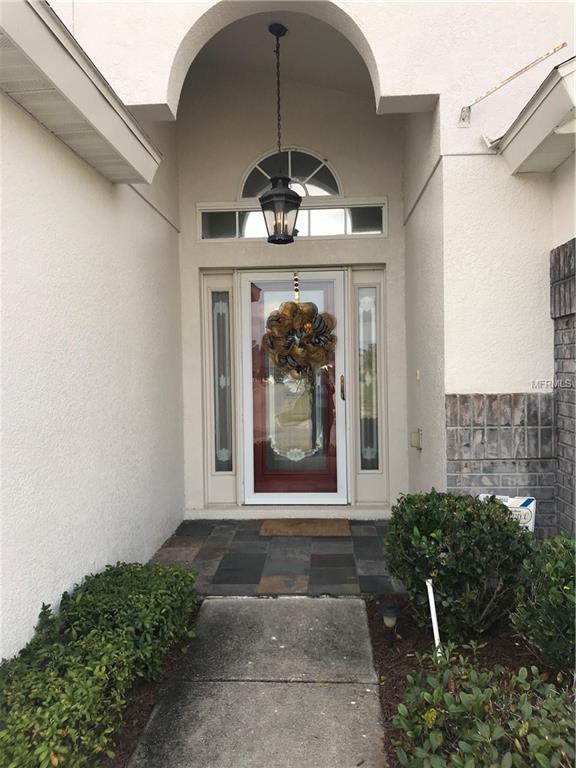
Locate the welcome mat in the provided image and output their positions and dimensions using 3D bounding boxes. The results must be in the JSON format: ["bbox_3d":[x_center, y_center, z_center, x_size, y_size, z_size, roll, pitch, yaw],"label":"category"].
[{"bbox_3d":[0.148,1.196,5.215,0.750,0.020,0.460,-1,1,3],"label":"welcome mat"}]

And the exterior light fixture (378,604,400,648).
[{"bbox_3d":[0.536,1.290,3.305,0.115,0.225,0.115,-1,1,3],"label":"exterior light fixture"}]

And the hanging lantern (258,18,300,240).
[{"bbox_3d":[-0.059,-1.842,4.573,0.320,1.611,0.310,-1,1,3],"label":"hanging lantern"}]

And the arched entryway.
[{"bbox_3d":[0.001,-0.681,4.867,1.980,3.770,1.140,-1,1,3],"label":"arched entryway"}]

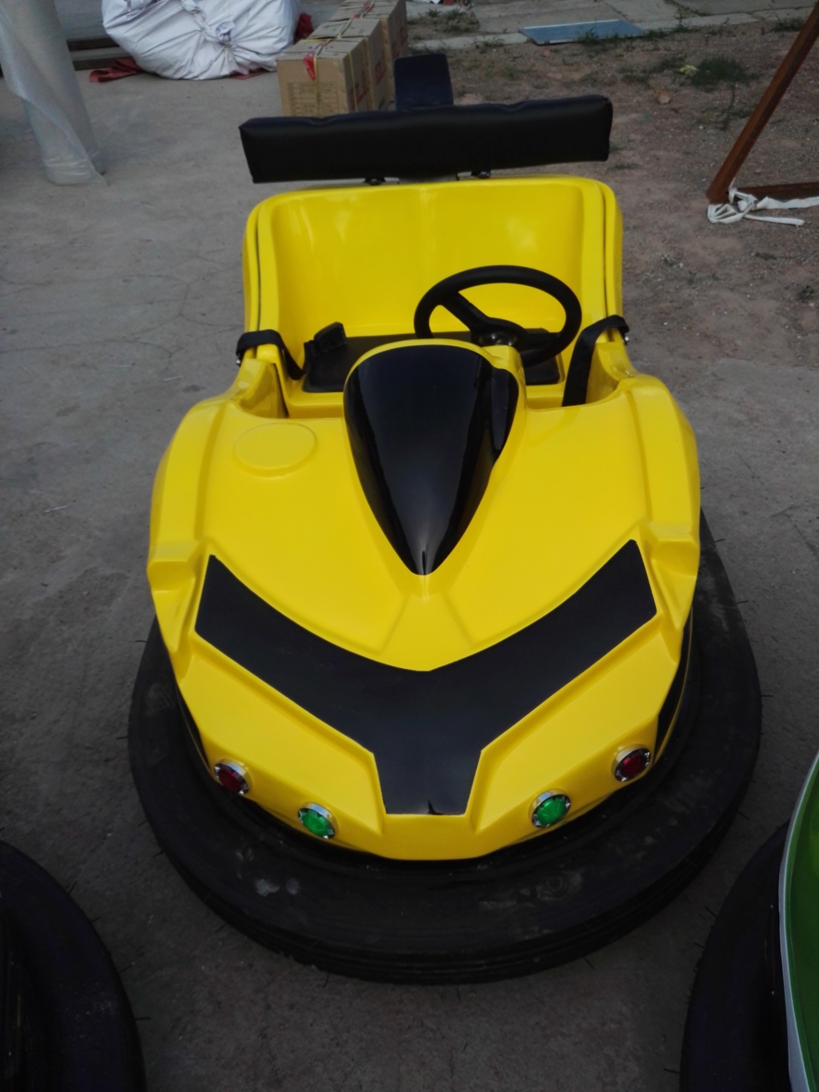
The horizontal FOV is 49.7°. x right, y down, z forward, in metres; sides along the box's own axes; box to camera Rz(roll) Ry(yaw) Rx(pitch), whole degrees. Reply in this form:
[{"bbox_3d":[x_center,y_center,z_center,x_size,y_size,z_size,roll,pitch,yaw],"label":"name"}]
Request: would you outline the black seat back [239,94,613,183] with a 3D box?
[{"bbox_3d":[0.045,-1.022,2.236,0.921,0.152,0.095,-2,40,2],"label":"black seat back"}]

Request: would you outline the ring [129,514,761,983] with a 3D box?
[{"bbox_3d":[0.065,0.003,1.975,1.183,0.228,1.933,-2,40,2],"label":"ring"}]

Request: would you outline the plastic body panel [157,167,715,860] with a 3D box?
[{"bbox_3d":[0.026,-0.241,1.803,0.979,0.522,1.729,-2,40,2],"label":"plastic body panel"}]

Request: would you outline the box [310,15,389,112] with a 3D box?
[{"bbox_3d":[-0.339,-2.676,5.024,0.339,0.468,0.446,1,41,7],"label":"box"}]

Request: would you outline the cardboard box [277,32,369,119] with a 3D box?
[{"bbox_3d":[-0.436,-2.371,4.678,0.345,0.463,0.448,5,41,10],"label":"cardboard box"}]

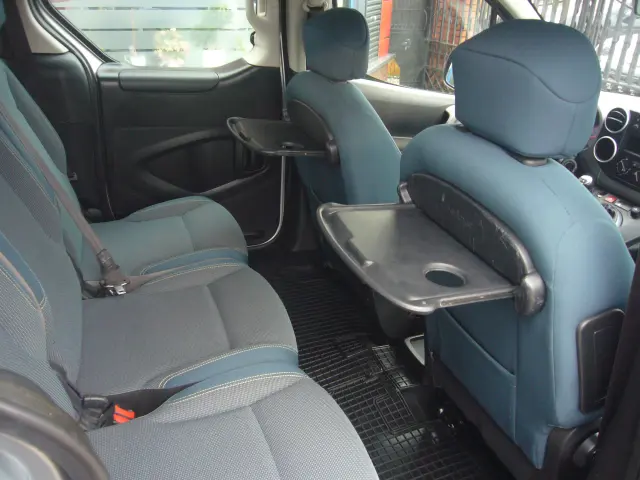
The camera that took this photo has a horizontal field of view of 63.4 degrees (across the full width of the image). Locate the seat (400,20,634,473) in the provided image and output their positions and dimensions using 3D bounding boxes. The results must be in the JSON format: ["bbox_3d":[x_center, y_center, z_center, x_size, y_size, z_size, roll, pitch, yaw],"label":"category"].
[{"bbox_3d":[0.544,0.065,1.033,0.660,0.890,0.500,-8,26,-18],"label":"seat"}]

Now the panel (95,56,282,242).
[{"bbox_3d":[-0.425,-0.276,1.849,0.600,0.700,0.110,-8,26,-18],"label":"panel"}]

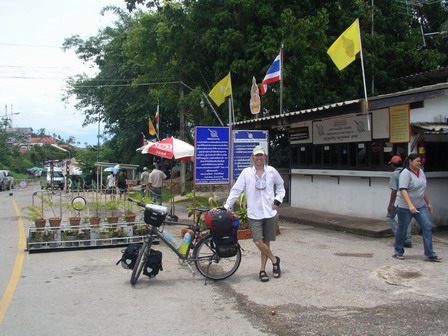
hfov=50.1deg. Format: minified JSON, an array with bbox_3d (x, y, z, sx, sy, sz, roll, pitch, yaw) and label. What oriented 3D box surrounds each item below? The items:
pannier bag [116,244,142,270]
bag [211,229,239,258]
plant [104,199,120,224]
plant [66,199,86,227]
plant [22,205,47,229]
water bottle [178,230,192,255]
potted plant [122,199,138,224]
[{"bbox_3d":[-1.192,1.149,6.150,0.165,0.290,0.250,20,19,3],"label":"pannier bag"},{"bbox_3d":[0.009,0.988,6.300,0.310,0.370,0.180,0,7,-17],"label":"bag"},{"bbox_3d":[-2.196,0.868,9.420,0.320,0.530,0.320,0,0,0],"label":"plant"},{"bbox_3d":[-2.820,0.876,9.150,0.370,0.530,0.360,0,0,0],"label":"plant"},{"bbox_3d":[-3.439,0.881,8.700,0.420,0.440,0.370,0,1,-28],"label":"plant"},{"bbox_3d":[-0.502,0.987,6.330,0.092,0.315,0.092,18,2,-18],"label":"water bottle"},{"bbox_3d":[-1.868,0.880,9.550,0.310,0.530,0.310,0,0,0],"label":"potted plant"}]

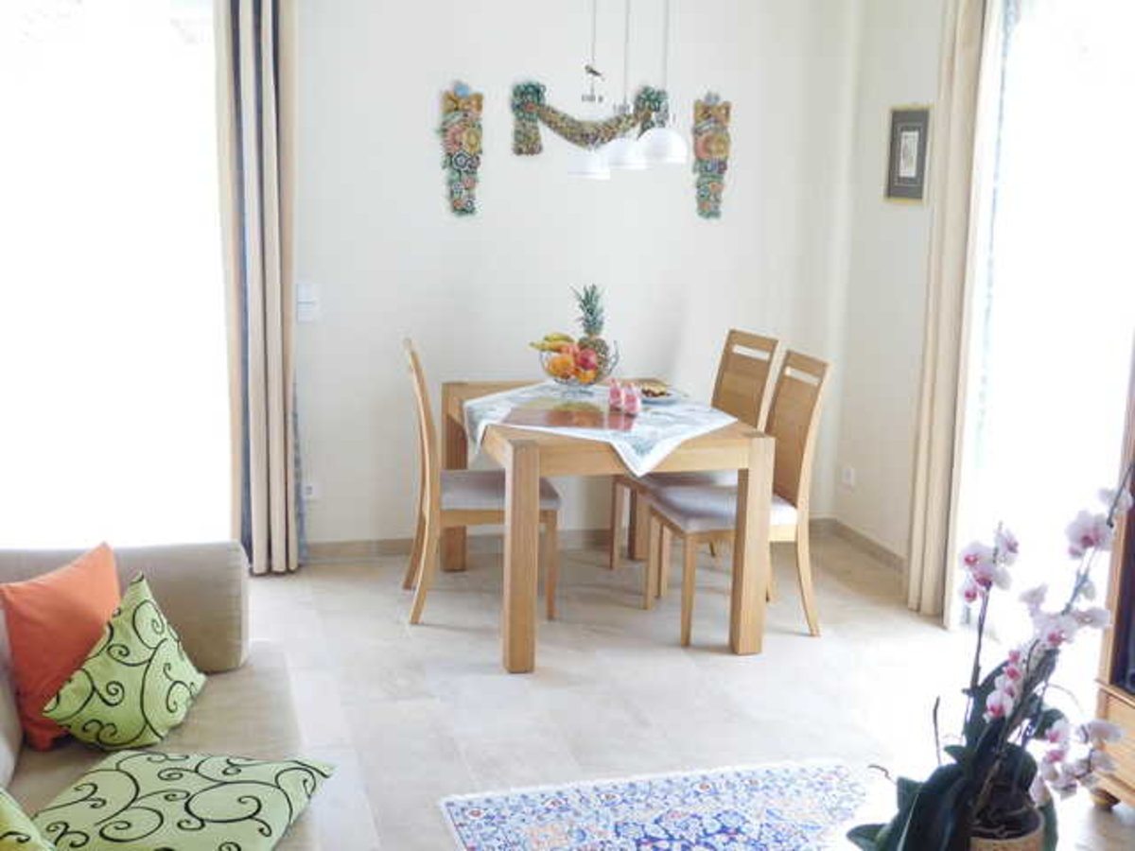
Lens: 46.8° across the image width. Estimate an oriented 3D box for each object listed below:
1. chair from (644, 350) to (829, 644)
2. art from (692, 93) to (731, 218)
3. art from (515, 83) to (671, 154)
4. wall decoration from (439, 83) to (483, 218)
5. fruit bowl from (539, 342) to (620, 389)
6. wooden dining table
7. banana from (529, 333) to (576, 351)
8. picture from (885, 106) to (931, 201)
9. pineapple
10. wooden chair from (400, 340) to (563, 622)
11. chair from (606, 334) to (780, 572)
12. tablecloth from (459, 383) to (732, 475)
[{"bbox_3d":[0.613,0.240,4.766,0.540,0.990,0.425,-1,12,-16],"label":"chair"},{"bbox_3d":[0.608,-1.137,5.535,0.170,0.525,0.040,-1,12,-16],"label":"art"},{"bbox_3d":[0.097,-1.242,5.369,0.680,0.295,0.040,-1,12,-16],"label":"art"},{"bbox_3d":[-0.420,-1.108,5.251,0.170,0.525,0.040,-1,12,-16],"label":"wall decoration"},{"bbox_3d":[0.047,-0.227,5.231,0.310,0.160,0.310,2,11,0],"label":"fruit bowl"},{"bbox_3d":[0.089,0.309,4.911,0.908,0.765,1.184,-1,12,-16],"label":"wooden dining table"},{"bbox_3d":[-0.058,-0.322,5.160,0.195,0.070,0.100,-1,12,-16],"label":"banana"},{"bbox_3d":[1.397,-1.113,5.374,0.020,0.400,0.325,-1,12,-16],"label":"picture"},{"bbox_3d":[0.098,-0.375,5.248,0.140,0.380,0.140,2,11,0],"label":"pineapple"},{"bbox_3d":[-0.329,0.189,4.872,0.540,0.990,0.425,0,11,-11],"label":"wooden chair"},{"bbox_3d":[0.520,0.132,5.297,0.540,0.990,0.425,-4,13,-27],"label":"chair"},{"bbox_3d":[0.090,0.013,4.848,0.930,0.170,1.180,-1,12,-16],"label":"tablecloth"}]

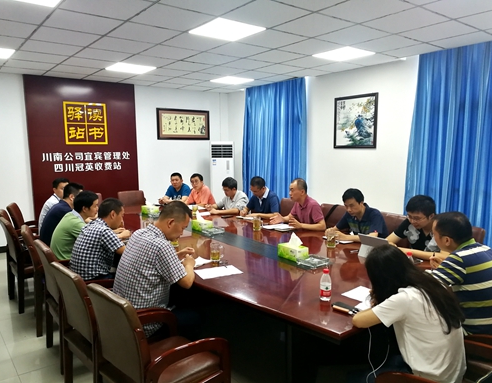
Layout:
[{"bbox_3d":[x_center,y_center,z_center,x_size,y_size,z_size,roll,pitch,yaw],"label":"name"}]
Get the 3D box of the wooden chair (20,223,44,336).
[{"bbox_3d":[-1.713,0.757,3.708,0.620,0.940,0.570,-5,8,-31],"label":"wooden chair"}]

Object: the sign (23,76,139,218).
[{"bbox_3d":[-2.730,-0.567,6.897,1.810,2.640,0.050,-6,8,-38],"label":"sign"}]

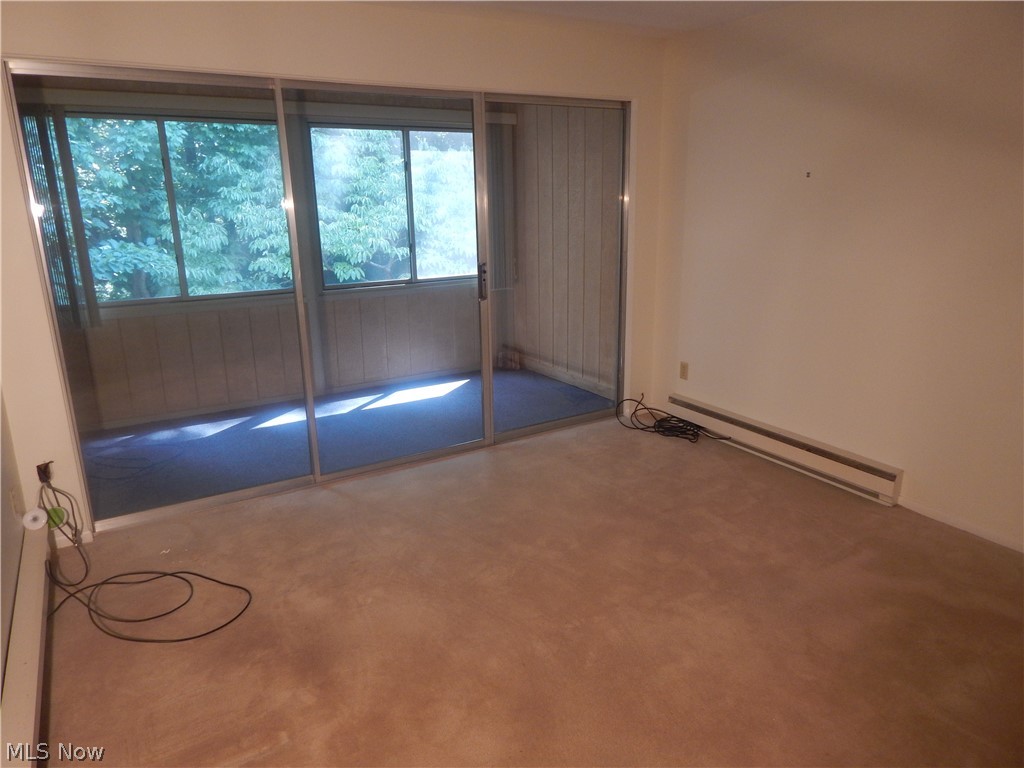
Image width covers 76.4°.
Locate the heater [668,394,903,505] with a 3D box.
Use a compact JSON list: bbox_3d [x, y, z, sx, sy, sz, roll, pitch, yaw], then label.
[{"bbox_3d":[1.479,0.330,3.833,0.065,0.179,1.615,-9,17,-27],"label":"heater"}]

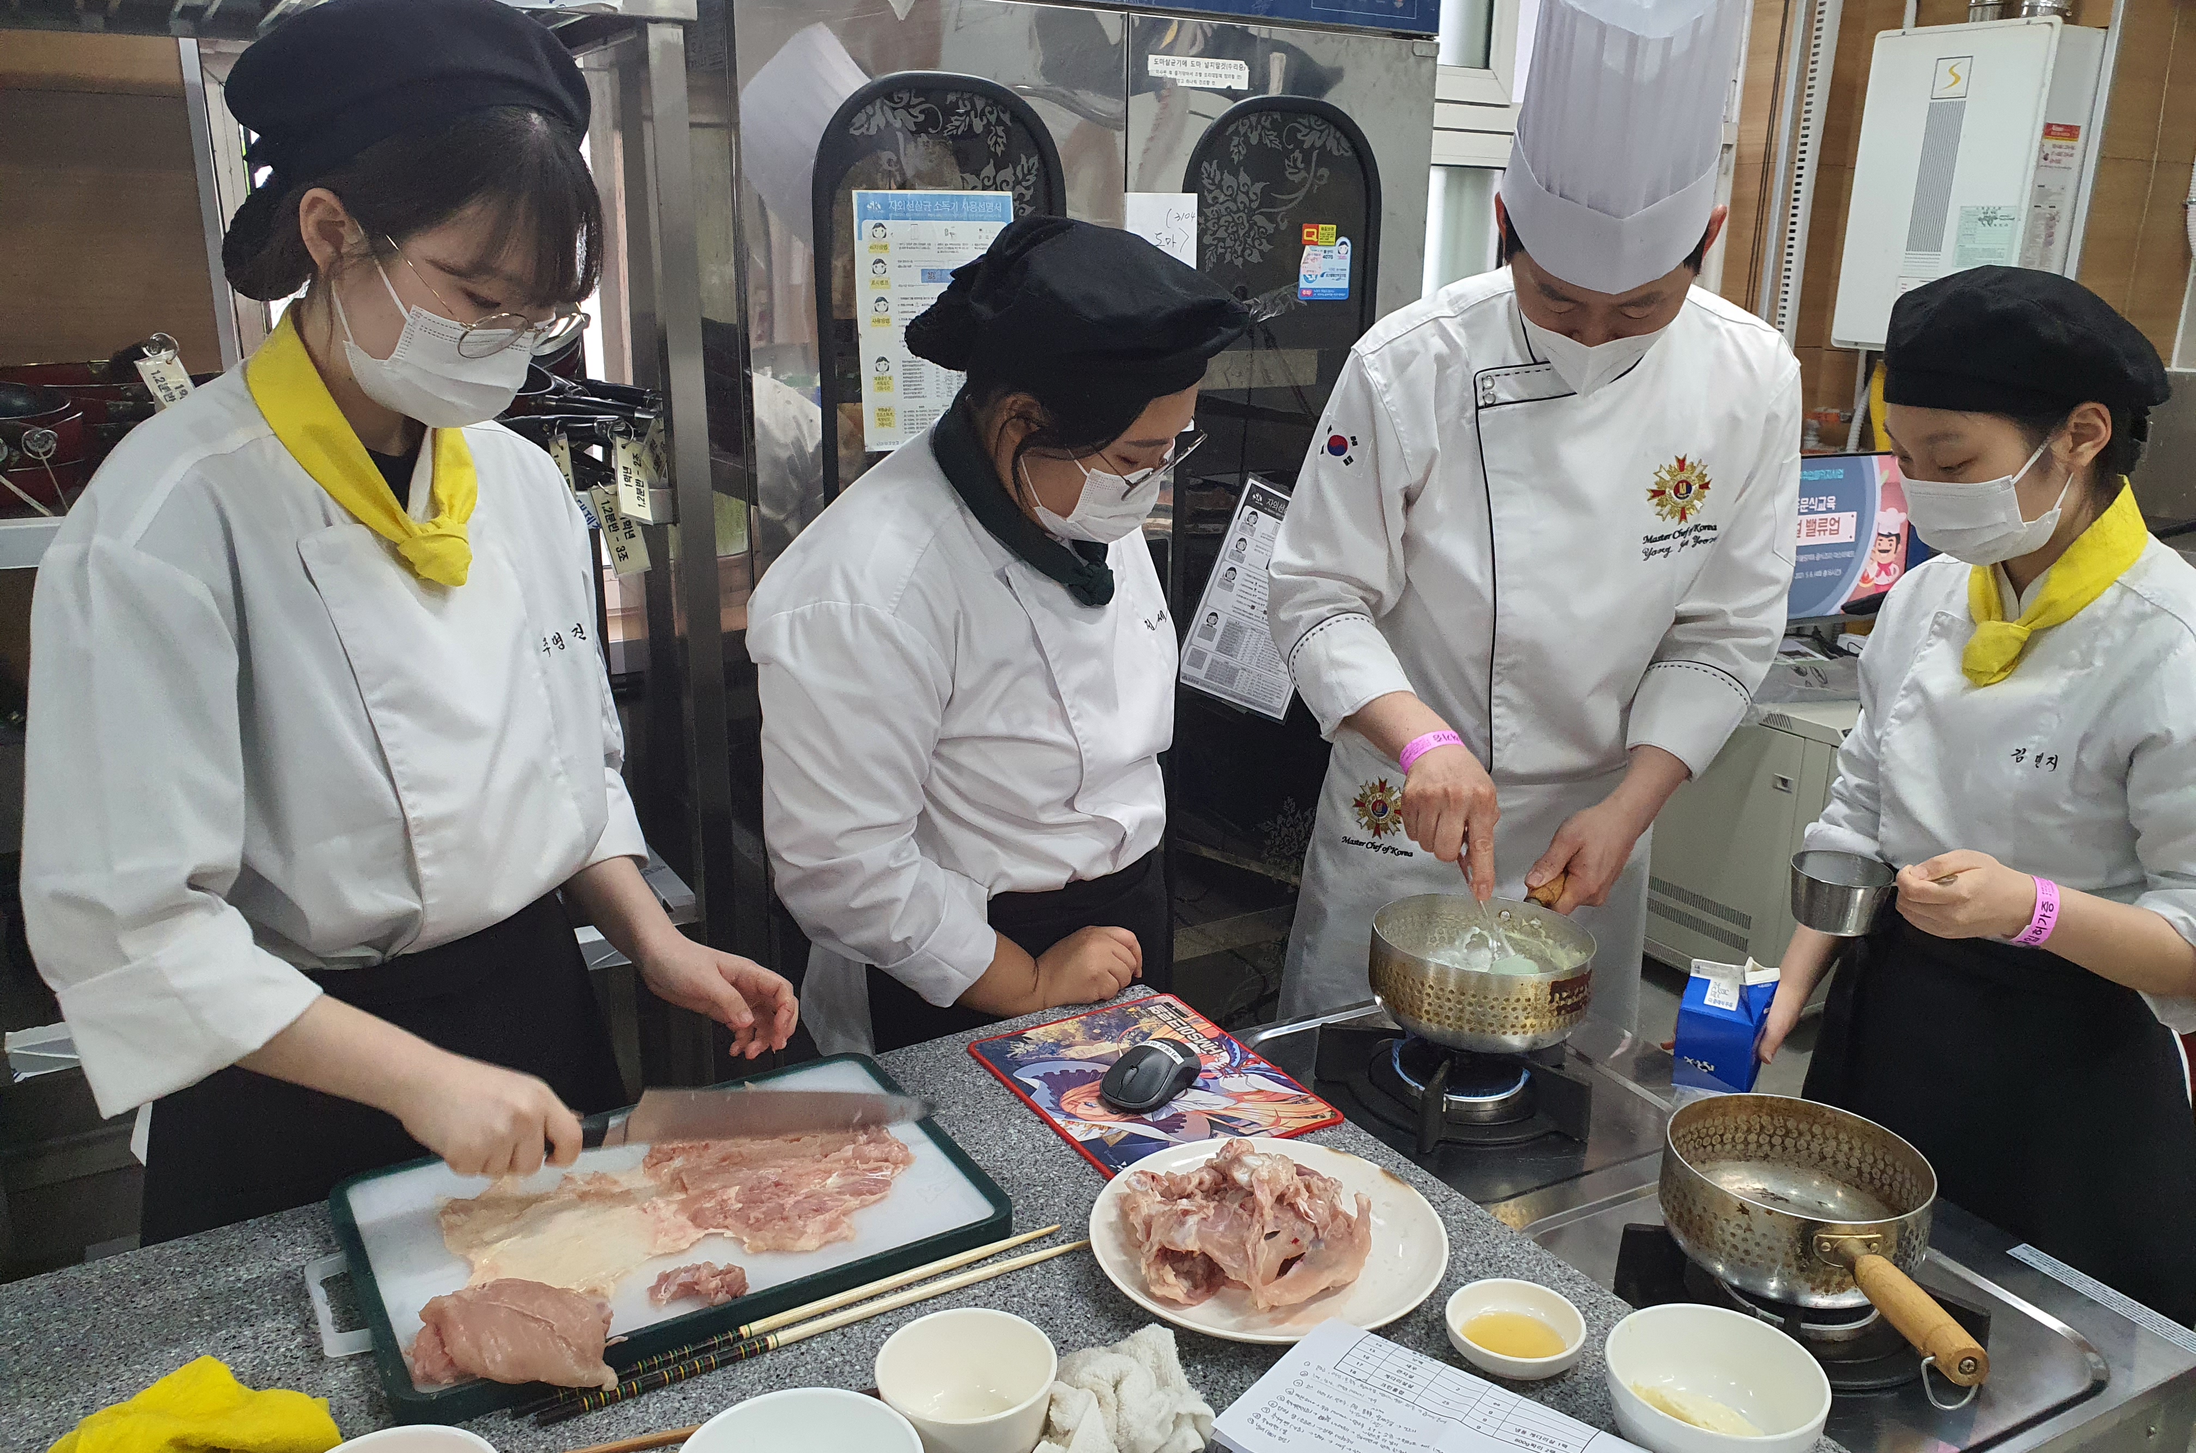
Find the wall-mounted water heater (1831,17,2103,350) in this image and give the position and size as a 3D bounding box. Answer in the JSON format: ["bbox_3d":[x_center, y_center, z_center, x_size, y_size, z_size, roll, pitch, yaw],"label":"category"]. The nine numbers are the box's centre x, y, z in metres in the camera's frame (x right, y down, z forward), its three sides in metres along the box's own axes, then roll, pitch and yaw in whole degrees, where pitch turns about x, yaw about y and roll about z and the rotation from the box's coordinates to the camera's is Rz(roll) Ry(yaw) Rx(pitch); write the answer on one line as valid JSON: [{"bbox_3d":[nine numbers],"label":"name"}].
[{"bbox_3d":[1.702,-1.043,3.241,0.200,0.600,0.340,-11,20,-34],"label":"wall-mounted water heater"}]

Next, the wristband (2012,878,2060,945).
[{"bbox_3d":[0.746,0.148,1.310,0.022,0.058,0.052,16,20,12],"label":"wristband"}]

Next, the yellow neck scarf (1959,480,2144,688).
[{"bbox_3d":[0.854,-0.129,1.470,0.155,0.160,0.145,-5,18,-19],"label":"yellow neck scarf"}]

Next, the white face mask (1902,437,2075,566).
[{"bbox_3d":[0.749,-0.193,1.430,0.115,0.105,0.140,-17,20,-7],"label":"white face mask"}]

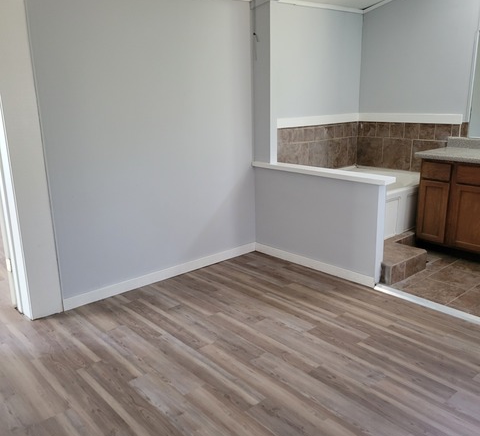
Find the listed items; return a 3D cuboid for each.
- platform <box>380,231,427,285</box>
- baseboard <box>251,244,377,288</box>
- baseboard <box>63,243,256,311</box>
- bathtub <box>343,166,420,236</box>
[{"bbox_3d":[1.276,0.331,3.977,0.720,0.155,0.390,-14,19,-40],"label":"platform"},{"bbox_3d":[0.593,0.381,4.143,0.015,0.089,1.317,-14,19,-40],"label":"baseboard"},{"bbox_3d":[-0.555,0.444,4.022,1.875,0.089,0.015,-14,19,-40],"label":"baseboard"},{"bbox_3d":[1.129,-0.161,4.731,1.570,0.410,1.130,-14,19,-40],"label":"bathtub"}]

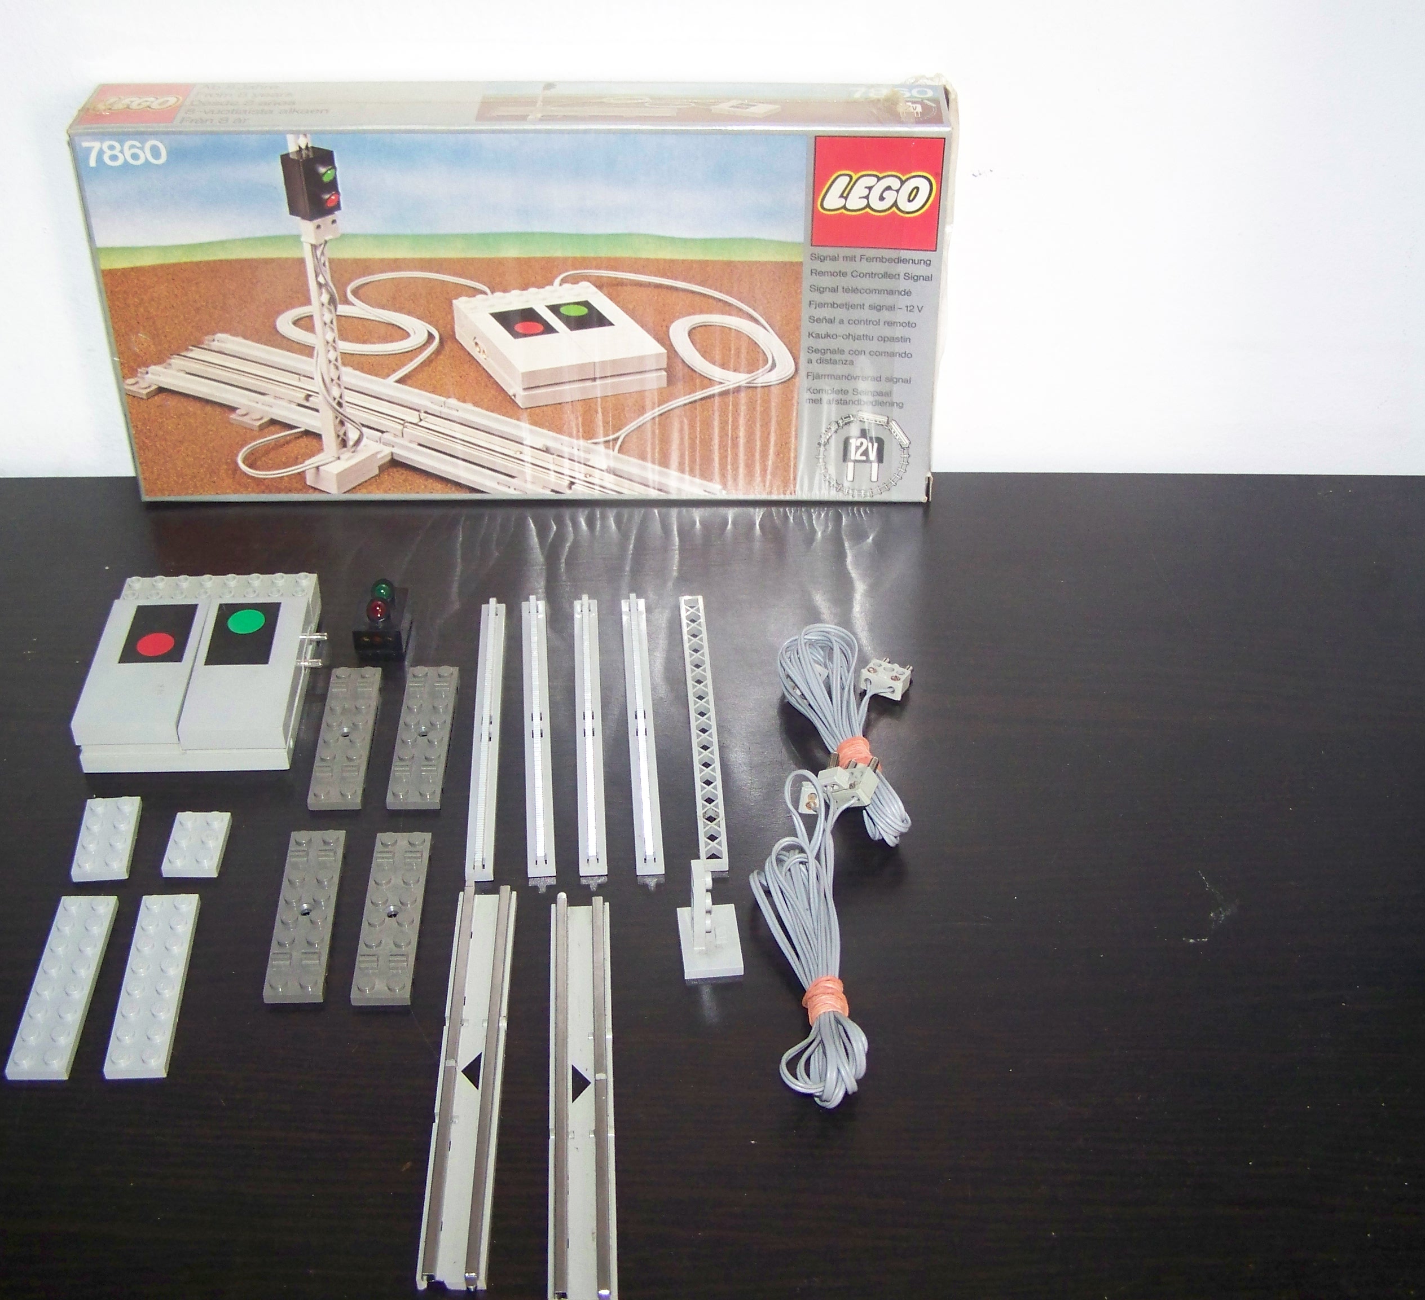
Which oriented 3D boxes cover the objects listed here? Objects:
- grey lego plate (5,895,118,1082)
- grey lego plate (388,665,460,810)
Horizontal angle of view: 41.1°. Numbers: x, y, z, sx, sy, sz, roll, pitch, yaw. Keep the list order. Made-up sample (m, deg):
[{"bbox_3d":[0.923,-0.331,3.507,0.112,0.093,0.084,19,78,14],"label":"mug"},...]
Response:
[{"bbox_3d":[-0.177,0.091,0.521,0.016,0.005,0.064,0,39,-2],"label":"grey lego plate"},{"bbox_3d":[-0.092,0.027,0.606,0.016,0.005,0.064,0,39,-1],"label":"grey lego plate"}]

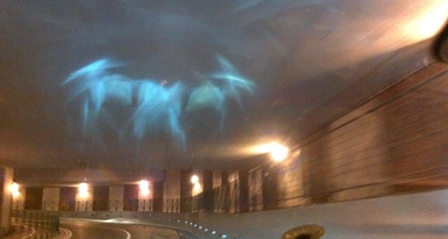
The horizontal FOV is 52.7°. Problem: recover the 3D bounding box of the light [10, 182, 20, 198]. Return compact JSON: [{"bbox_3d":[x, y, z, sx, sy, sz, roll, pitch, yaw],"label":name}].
[{"bbox_3d":[-20.735,7.061,45.000,0.900,1.450,0.500,-1,-11,1],"label":"light"}]

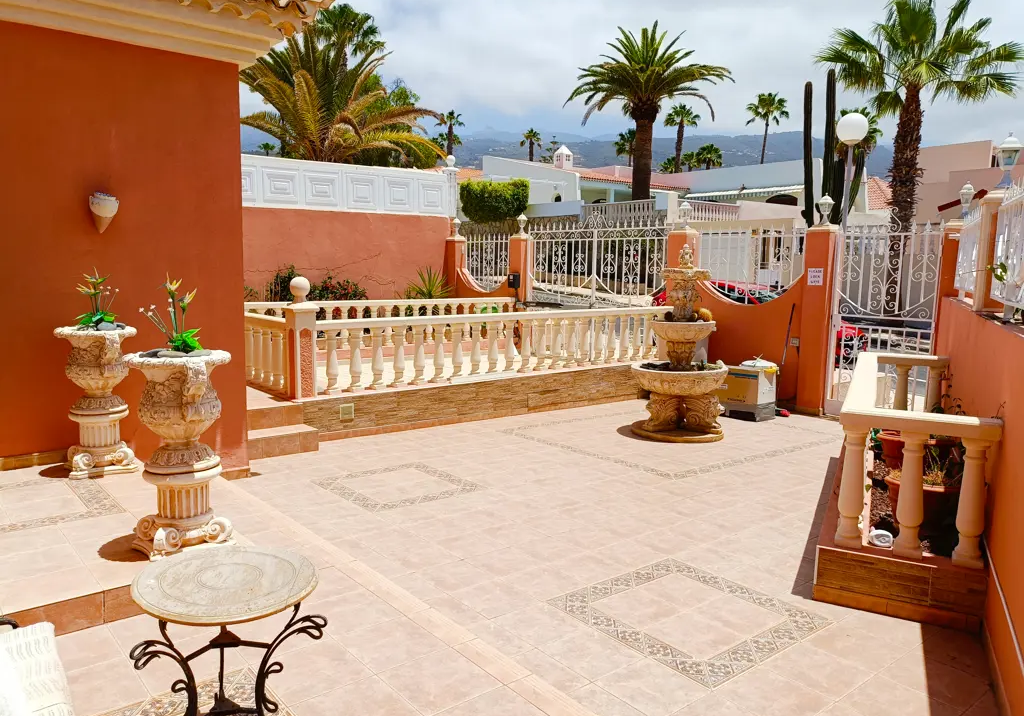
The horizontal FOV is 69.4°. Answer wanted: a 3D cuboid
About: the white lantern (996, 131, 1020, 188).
[{"bbox_3d":[3.283,-1.307,4.880,0.165,0.370,0.165,4,7,27],"label":"white lantern"}]

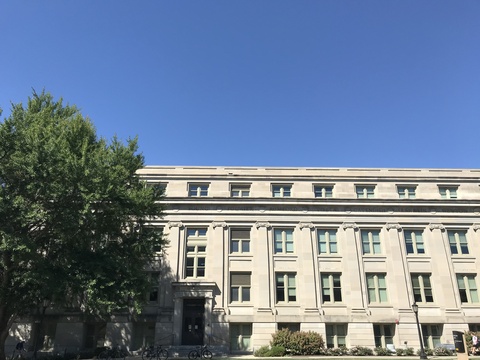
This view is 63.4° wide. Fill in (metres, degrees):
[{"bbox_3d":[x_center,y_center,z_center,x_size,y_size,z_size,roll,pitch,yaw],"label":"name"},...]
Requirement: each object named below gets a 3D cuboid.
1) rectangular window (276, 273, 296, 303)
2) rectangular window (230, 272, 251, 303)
[{"bbox_3d":[3.981,9.137,33.066,1.826,2.428,0.300,1,-22,-1],"label":"rectangular window"},{"bbox_3d":[0.045,8.680,31.394,1.520,2.240,0.250,0,-20,0],"label":"rectangular window"}]

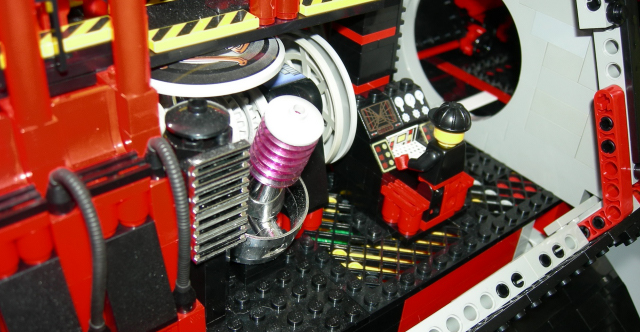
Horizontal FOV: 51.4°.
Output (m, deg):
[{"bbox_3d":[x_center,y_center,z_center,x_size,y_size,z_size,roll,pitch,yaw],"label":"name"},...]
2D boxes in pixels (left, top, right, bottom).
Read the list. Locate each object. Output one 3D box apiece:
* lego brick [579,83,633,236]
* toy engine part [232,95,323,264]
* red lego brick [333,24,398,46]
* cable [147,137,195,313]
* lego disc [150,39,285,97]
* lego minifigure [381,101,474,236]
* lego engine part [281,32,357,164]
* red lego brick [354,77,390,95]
[{"bbox_3d":[0.101,0.005,0.233,0.008,0.065,0.021,-22,37,-34],"label":"lego brick"},{"bbox_3d":[-0.011,0.002,0.185,0.025,0.043,0.026,-24,61,-32],"label":"toy engine part"},{"bbox_3d":[0.016,-0.048,0.237,0.016,0.003,0.016,-22,43,-34],"label":"red lego brick"},{"bbox_3d":[-0.036,0.014,0.166,0.007,0.049,0.019,-22,43,-34],"label":"cable"},{"bbox_3d":[-0.035,-0.033,0.190,0.049,0.004,0.049,4,34,-2],"label":"lego disc"},{"bbox_3d":[0.039,-0.001,0.231,0.031,0.045,0.021,-22,43,-34],"label":"lego minifigure"},{"bbox_3d":[-0.007,-0.022,0.232,0.013,0.049,0.049,-22,43,-34],"label":"lego engine part"},{"bbox_3d":[0.015,-0.032,0.248,0.016,0.003,0.016,-22,43,-34],"label":"red lego brick"}]

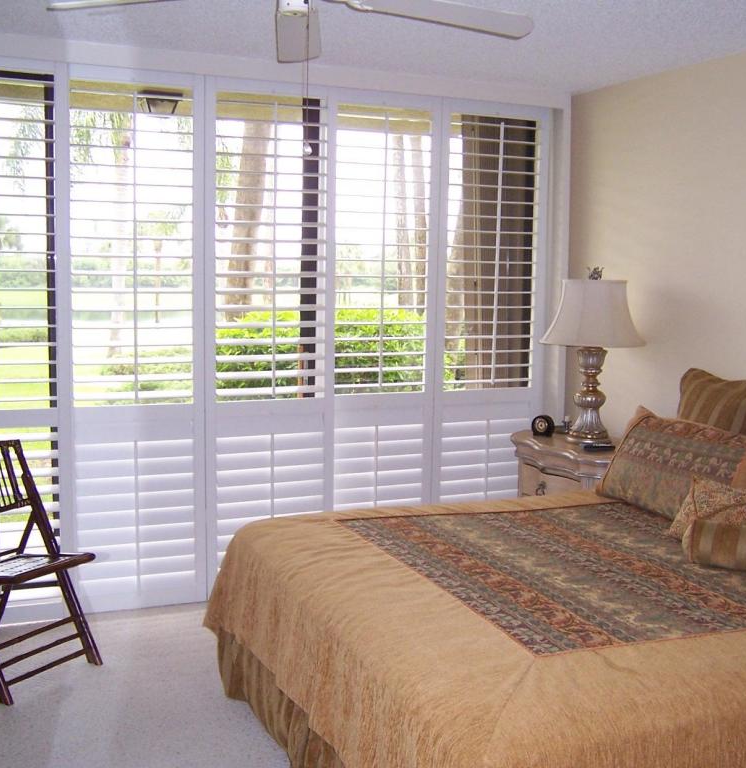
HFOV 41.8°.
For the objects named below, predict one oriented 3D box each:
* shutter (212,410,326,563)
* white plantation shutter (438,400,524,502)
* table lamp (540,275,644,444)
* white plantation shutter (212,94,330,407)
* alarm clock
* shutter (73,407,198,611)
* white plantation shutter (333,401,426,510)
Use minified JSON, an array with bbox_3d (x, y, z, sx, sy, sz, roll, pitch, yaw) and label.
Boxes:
[{"bbox_3d":[-0.481,0.525,4.624,0.554,0.903,0.050,-2,7,-23],"label":"shutter"},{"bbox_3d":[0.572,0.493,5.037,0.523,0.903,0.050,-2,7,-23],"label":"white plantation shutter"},{"bbox_3d":[1.036,-0.134,4.579,0.502,0.809,0.502,1,7,0],"label":"table lamp"},{"bbox_3d":[-0.465,-0.615,4.494,0.554,1.385,0.050,-2,7,-23],"label":"white plantation shutter"},{"bbox_3d":[0.823,0.201,4.714,0.100,0.107,0.050,7,9,42],"label":"alarm clock"},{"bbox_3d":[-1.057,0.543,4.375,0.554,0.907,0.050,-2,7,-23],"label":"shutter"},{"bbox_3d":[0.025,0.512,4.800,0.515,0.903,0.050,-2,7,-23],"label":"white plantation shutter"}]

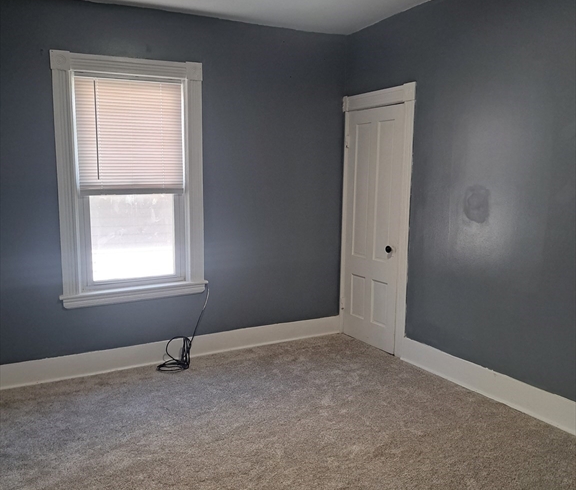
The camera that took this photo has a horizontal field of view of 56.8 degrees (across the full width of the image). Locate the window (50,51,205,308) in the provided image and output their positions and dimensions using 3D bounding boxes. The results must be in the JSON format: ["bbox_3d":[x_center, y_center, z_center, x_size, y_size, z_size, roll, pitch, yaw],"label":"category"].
[{"bbox_3d":[-1.119,-0.460,3.900,1.080,1.765,0.100,-4,8,-28],"label":"window"}]

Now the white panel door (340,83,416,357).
[{"bbox_3d":[0.729,-0.196,4.464,0.094,2.139,0.931,-4,8,-29],"label":"white panel door"}]

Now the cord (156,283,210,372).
[{"bbox_3d":[-0.786,0.628,4.101,0.440,0.605,0.210,-4,8,-28],"label":"cord"}]

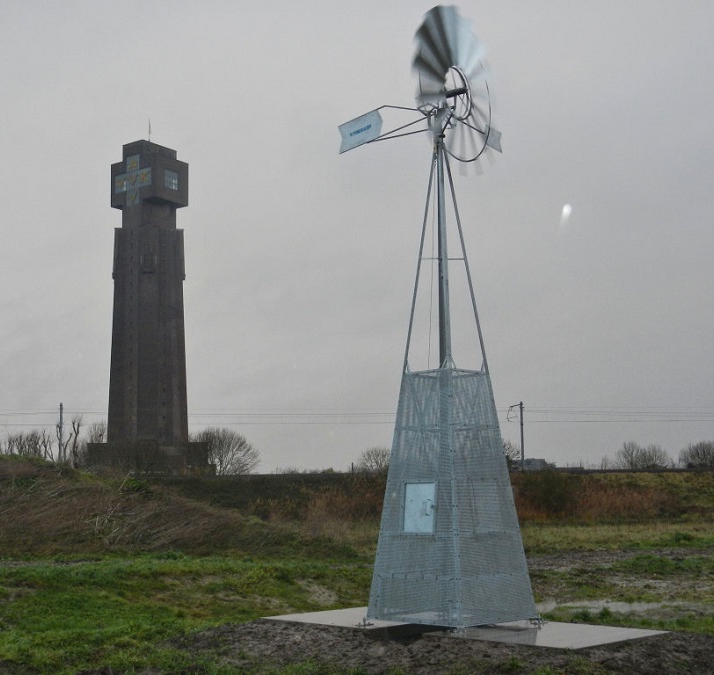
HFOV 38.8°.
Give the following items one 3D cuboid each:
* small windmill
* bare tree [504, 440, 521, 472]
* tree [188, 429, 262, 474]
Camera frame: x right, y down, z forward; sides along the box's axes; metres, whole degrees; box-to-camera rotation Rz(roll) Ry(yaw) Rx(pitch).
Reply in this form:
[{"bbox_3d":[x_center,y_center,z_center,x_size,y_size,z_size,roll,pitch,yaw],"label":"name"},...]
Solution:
[{"bbox_3d":[0.882,-0.297,14.225,2.670,8.400,2.670,-8,-12,37],"label":"small windmill"},{"bbox_3d":[23.430,19.170,160.000,4.730,5.840,4.500,-2,-10,8],"label":"bare tree"},{"bbox_3d":[-27.440,24.750,210.000,14.910,11.800,14.170,1,-10,-7],"label":"tree"}]

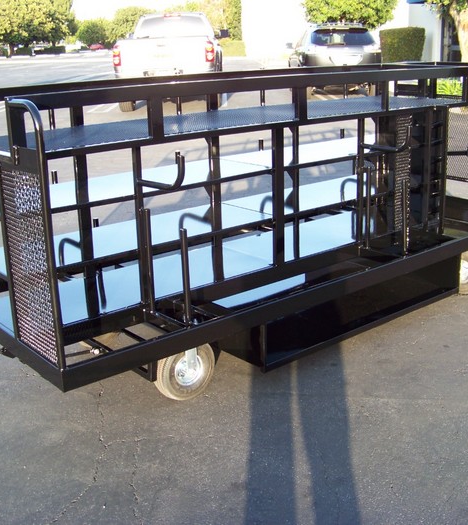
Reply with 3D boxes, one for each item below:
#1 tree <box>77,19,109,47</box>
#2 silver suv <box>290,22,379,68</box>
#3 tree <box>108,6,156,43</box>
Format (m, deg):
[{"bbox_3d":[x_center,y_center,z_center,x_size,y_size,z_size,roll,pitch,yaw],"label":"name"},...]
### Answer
[{"bbox_3d":[-17.882,-28.876,92.000,4.400,4.100,4.400,-1,17,0],"label":"tree"},{"bbox_3d":[2.540,-5.300,18.950,1.880,1.700,4.750,-1,17,-1],"label":"silver suv"},{"bbox_3d":[-11.264,-25.769,80.000,5.400,4.900,5.400,-1,17,0],"label":"tree"}]

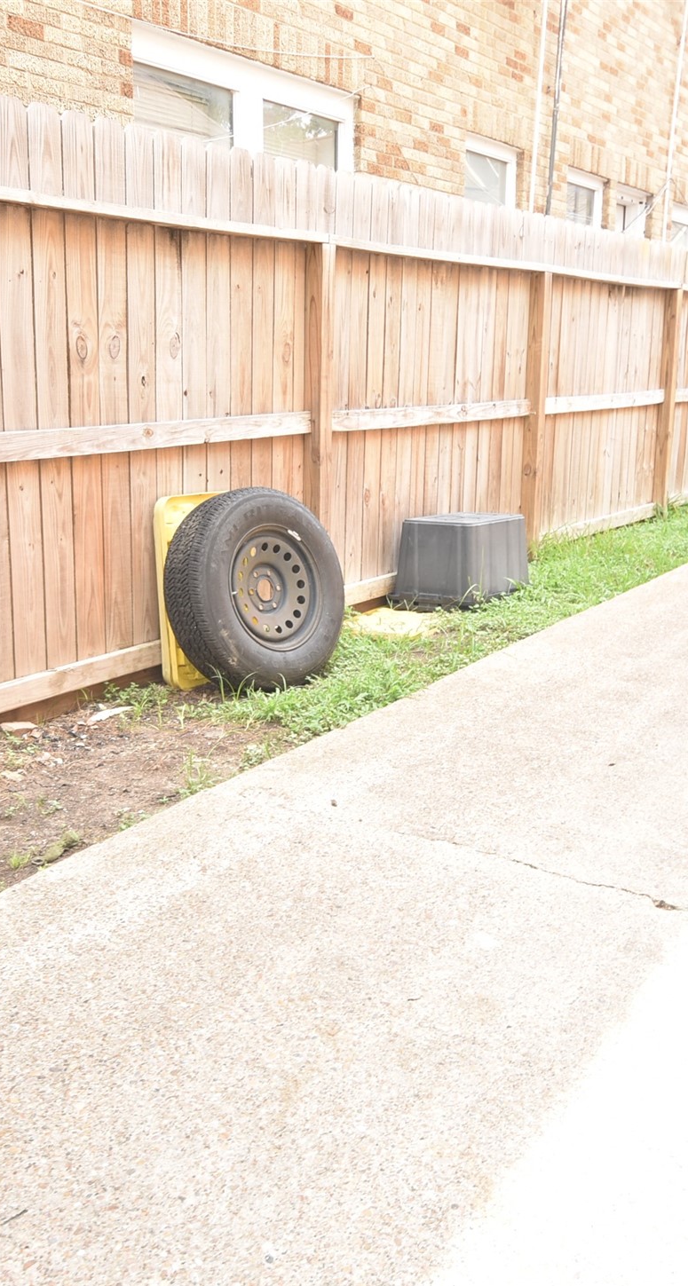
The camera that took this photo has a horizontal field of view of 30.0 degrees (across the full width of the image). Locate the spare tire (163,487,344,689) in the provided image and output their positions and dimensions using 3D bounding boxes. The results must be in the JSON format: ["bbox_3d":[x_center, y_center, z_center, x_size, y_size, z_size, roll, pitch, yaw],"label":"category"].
[{"bbox_3d":[-0.306,-0.189,4.609,0.235,0.728,0.728,-8,4,43],"label":"spare tire"}]

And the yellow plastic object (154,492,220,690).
[{"bbox_3d":[-0.483,-0.215,4.737,0.075,0.690,0.530,5,12,32],"label":"yellow plastic object"}]

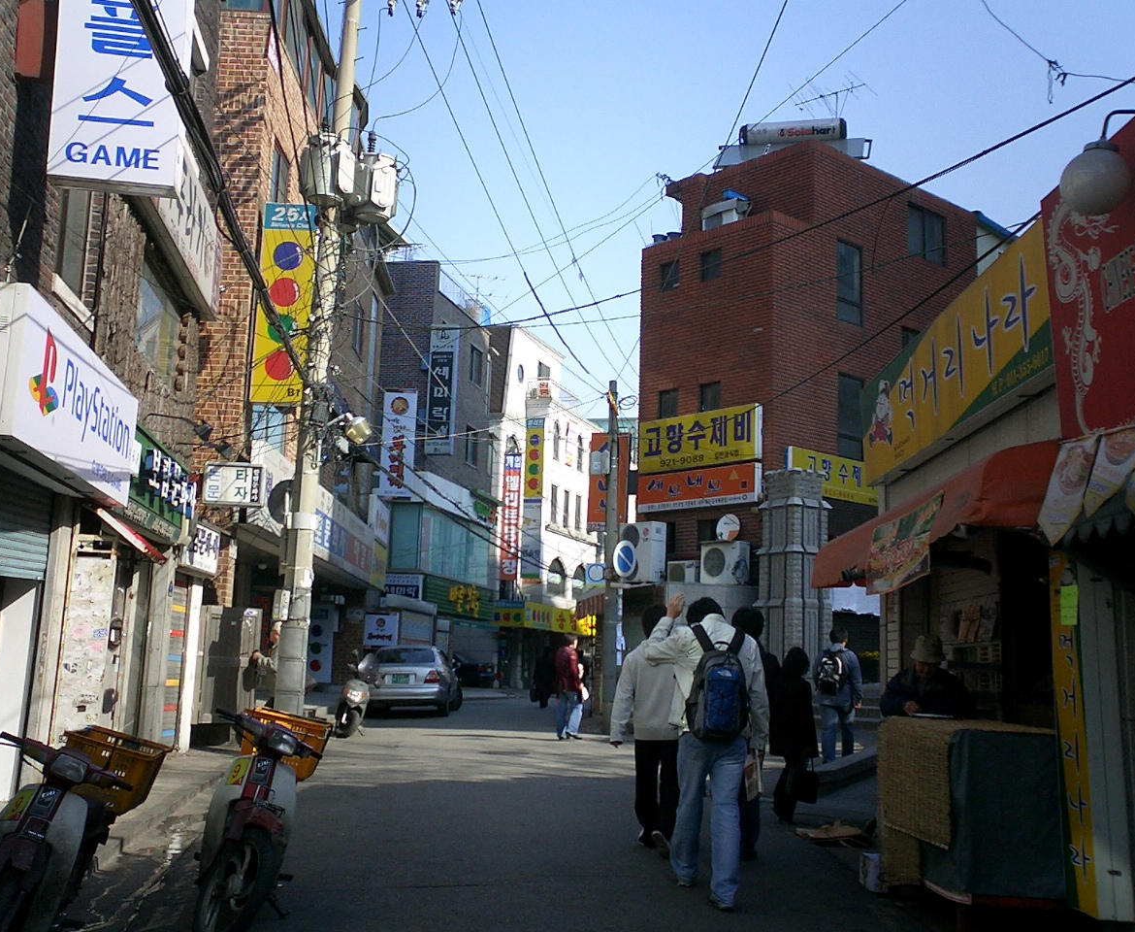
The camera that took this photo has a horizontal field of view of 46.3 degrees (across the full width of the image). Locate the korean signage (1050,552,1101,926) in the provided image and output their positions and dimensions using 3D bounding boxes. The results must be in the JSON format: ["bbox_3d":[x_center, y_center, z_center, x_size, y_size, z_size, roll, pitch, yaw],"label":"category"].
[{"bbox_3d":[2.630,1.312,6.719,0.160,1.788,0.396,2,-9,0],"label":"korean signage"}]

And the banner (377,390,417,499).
[{"bbox_3d":[-4.163,-0.513,32.642,0.800,2.630,0.220,1,-11,7],"label":"banner"}]

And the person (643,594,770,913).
[{"bbox_3d":[0.822,1.627,7.840,0.680,1.750,0.660,2,-9,-2],"label":"person"}]

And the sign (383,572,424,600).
[{"bbox_3d":[-4.583,3.353,36.995,1.200,0.860,0.200,-1,-11,14],"label":"sign"}]

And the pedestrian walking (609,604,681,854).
[{"bbox_3d":[0.584,1.885,9.570,0.560,1.730,0.450,2,-11,-2],"label":"pedestrian walking"}]

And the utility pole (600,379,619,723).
[{"bbox_3d":[0.758,1.513,23.027,0.280,6.190,0.280,2,-11,0],"label":"utility pole"}]

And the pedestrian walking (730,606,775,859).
[{"bbox_3d":[1.270,1.900,9.470,0.500,1.740,0.420,1,-11,3],"label":"pedestrian walking"}]

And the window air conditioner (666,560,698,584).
[{"bbox_3d":[2.166,1.983,24.592,0.555,0.439,0.240,-6,-12,39],"label":"window air conditioner"}]

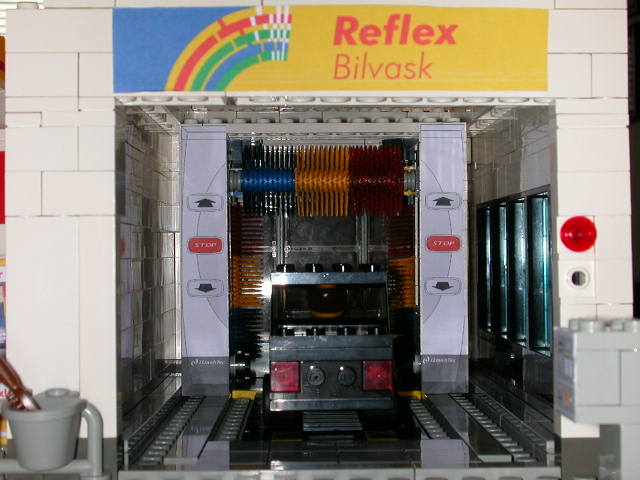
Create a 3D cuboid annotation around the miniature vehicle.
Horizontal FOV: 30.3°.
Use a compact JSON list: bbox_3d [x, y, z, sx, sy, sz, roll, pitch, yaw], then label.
[{"bbox_3d":[0.003,0.029,0.343,0.034,0.042,0.080,0,-1,-1],"label":"miniature vehicle"}]

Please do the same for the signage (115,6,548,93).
[{"bbox_3d":[0.003,-0.041,0.257,0.095,0.018,0.002,0,-1,-1],"label":"signage"}]

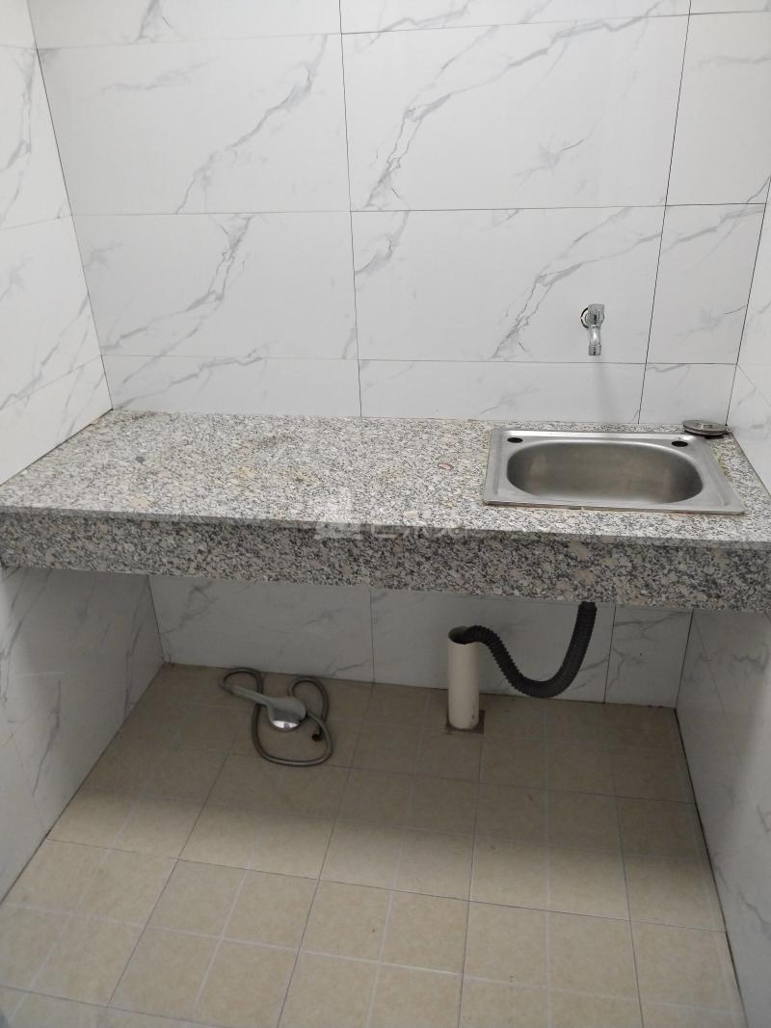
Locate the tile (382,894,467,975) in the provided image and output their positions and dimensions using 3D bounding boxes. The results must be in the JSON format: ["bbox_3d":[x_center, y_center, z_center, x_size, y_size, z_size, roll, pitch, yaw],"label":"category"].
[{"bbox_3d":[0.075,0.784,1.449,0.149,0.010,0.149,3,28,10],"label":"tile"}]

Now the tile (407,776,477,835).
[{"bbox_3d":[0.128,0.644,1.707,0.150,0.010,0.150,3,28,10],"label":"tile"}]

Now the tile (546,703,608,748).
[{"bbox_3d":[0.476,0.524,1.916,0.150,0.010,0.150,3,28,10],"label":"tile"}]

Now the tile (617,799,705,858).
[{"bbox_3d":[0.571,0.670,1.635,0.149,0.010,0.149,3,28,10],"label":"tile"}]

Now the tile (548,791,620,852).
[{"bbox_3d":[0.423,0.660,1.656,0.150,0.010,0.150,3,28,10],"label":"tile"}]

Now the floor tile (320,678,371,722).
[{"bbox_3d":[-0.114,0.494,2.018,0.150,0.010,0.150,3,28,10],"label":"floor tile"}]

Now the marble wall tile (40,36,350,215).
[{"bbox_3d":[-0.371,-0.756,1.526,0.602,0.301,0.010,3,28,10],"label":"marble wall tile"}]

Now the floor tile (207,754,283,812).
[{"bbox_3d":[-0.315,0.624,1.786,0.150,0.010,0.150,3,28,10],"label":"floor tile"}]

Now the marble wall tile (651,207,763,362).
[{"bbox_3d":[0.613,-0.436,1.492,0.173,0.300,0.010,3,28,10],"label":"marble wall tile"}]

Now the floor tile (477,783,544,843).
[{"bbox_3d":[0.276,0.653,1.680,0.150,0.010,0.150,3,28,10],"label":"floor tile"}]

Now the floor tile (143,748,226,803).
[{"bbox_3d":[-0.463,0.616,1.812,0.149,0.010,0.149,3,28,10],"label":"floor tile"}]

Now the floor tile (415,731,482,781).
[{"bbox_3d":[0.155,0.577,1.836,0.150,0.010,0.150,3,28,10],"label":"floor tile"}]

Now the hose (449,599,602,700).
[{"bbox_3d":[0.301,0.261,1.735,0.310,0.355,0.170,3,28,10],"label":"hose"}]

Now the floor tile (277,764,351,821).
[{"bbox_3d":[-0.166,0.630,1.756,0.150,0.010,0.150,3,28,10],"label":"floor tile"}]

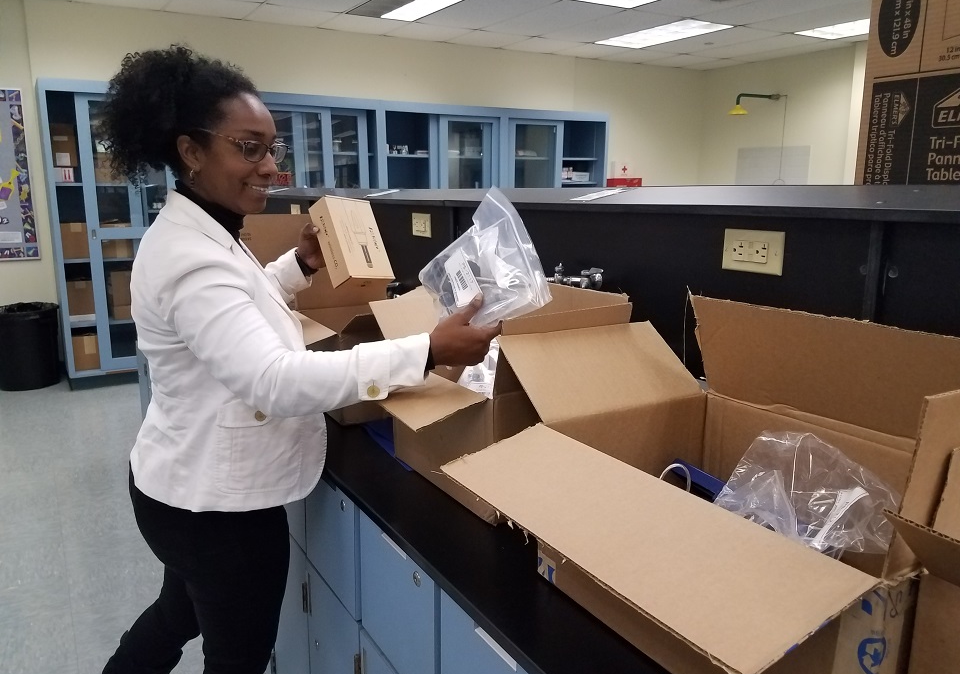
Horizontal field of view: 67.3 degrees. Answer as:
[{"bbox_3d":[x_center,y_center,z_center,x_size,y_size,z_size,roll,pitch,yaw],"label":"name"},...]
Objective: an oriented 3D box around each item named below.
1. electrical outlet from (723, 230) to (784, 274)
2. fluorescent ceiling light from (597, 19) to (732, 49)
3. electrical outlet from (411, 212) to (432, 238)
[{"bbox_3d":[0.444,-0.141,1.188,0.014,0.069,0.117,-7,13,-30],"label":"electrical outlet"},{"bbox_3d":[1.613,-2.724,6.410,0.590,0.080,1.200,-7,13,-30],"label":"fluorescent ceiling light"},{"bbox_3d":[-0.183,-0.344,2.218,0.014,0.070,0.120,-7,13,-30],"label":"electrical outlet"}]

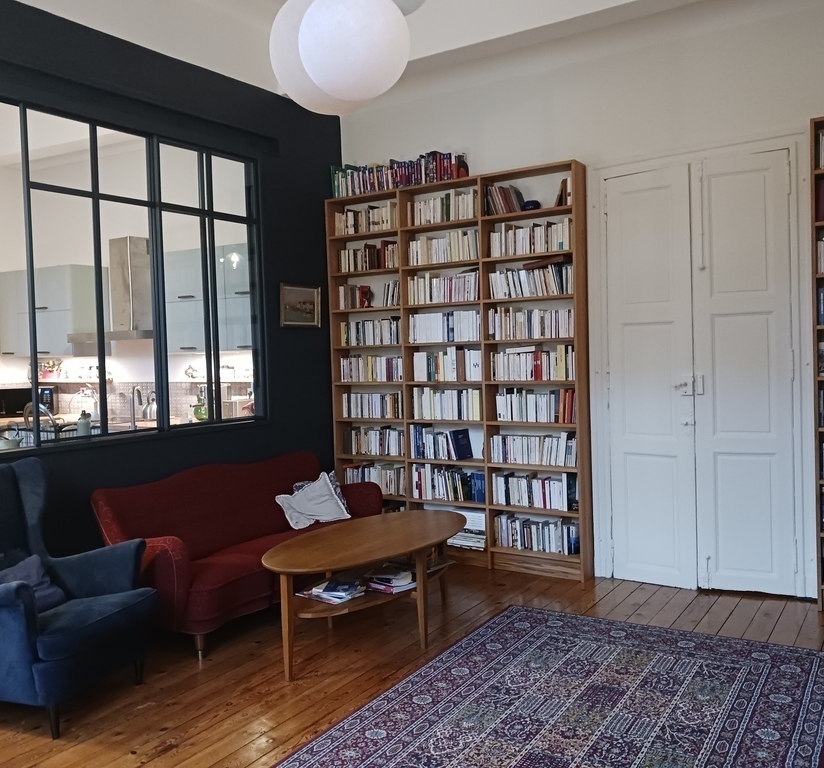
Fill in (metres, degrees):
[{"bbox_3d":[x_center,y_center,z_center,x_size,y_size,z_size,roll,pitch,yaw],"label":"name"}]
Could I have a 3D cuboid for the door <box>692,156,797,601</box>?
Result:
[{"bbox_3d":[1.888,-0.041,4.559,0.535,2.490,0.050,0,2,34],"label":"door"}]

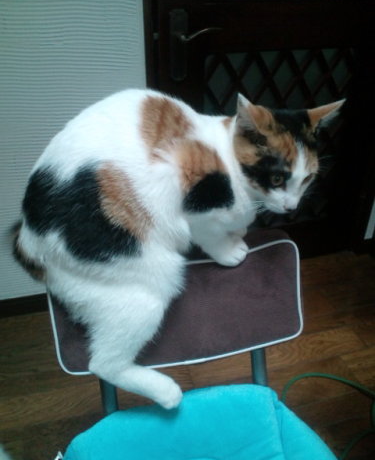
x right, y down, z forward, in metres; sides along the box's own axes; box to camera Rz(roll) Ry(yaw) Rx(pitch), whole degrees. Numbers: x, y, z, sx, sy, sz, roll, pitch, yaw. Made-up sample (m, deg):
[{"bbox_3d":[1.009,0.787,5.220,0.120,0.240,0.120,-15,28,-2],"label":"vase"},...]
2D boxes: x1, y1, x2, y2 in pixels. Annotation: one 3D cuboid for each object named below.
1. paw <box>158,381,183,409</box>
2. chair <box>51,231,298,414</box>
[{"bbox_3d":[-0.023,0.227,0.555,0.038,0.028,0.032,18,34,9],"label":"paw"},{"bbox_3d":[0.031,0.440,0.599,0.400,0.720,0.460,-6,31,-11],"label":"chair"}]

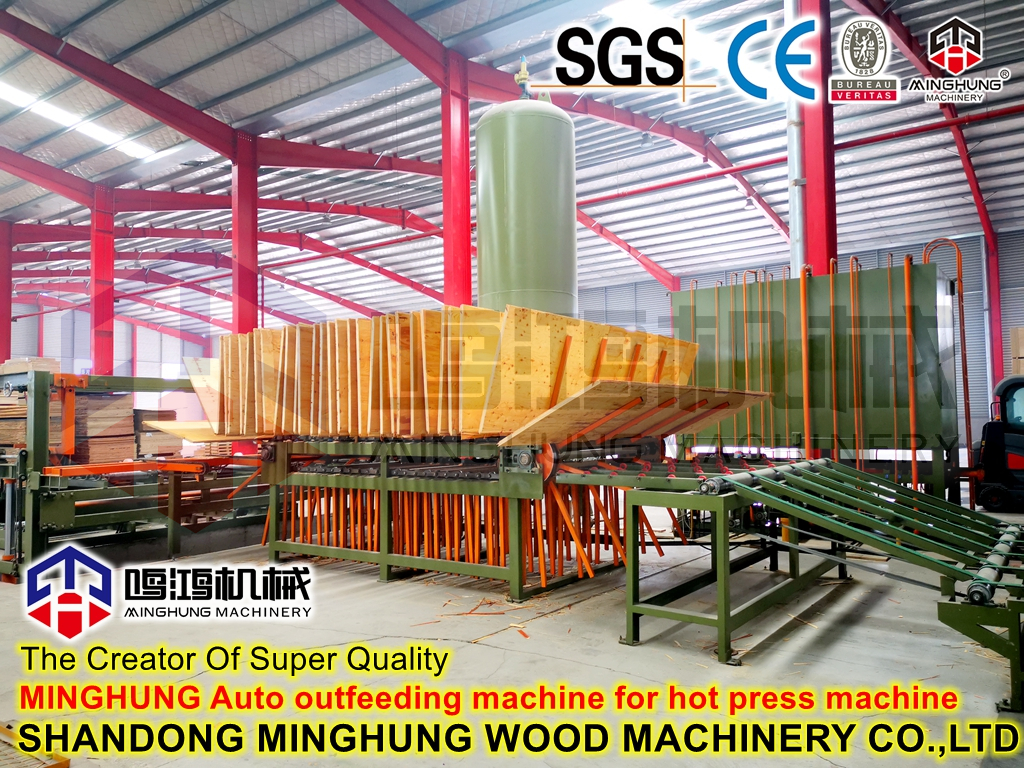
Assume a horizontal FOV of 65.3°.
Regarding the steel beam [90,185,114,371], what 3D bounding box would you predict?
[{"bbox_3d":[-16.714,-2.281,32.541,0.329,11.567,0.705,-3,-4,37],"label":"steel beam"}]

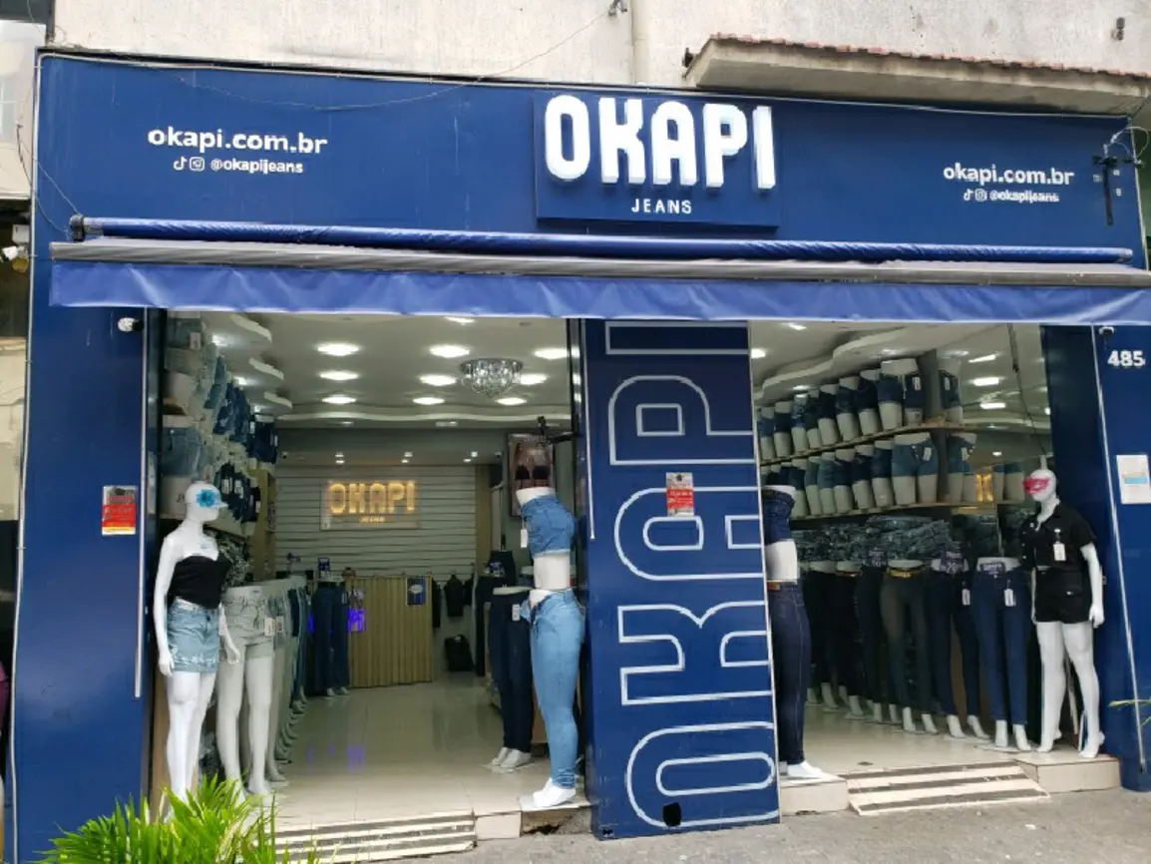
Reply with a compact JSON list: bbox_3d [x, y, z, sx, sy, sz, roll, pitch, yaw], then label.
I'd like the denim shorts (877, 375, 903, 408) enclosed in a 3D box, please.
[{"bbox_3d":[2.555,-0.321,6.867,0.330,0.290,0.250,-4,-7,12],"label":"denim shorts"}]

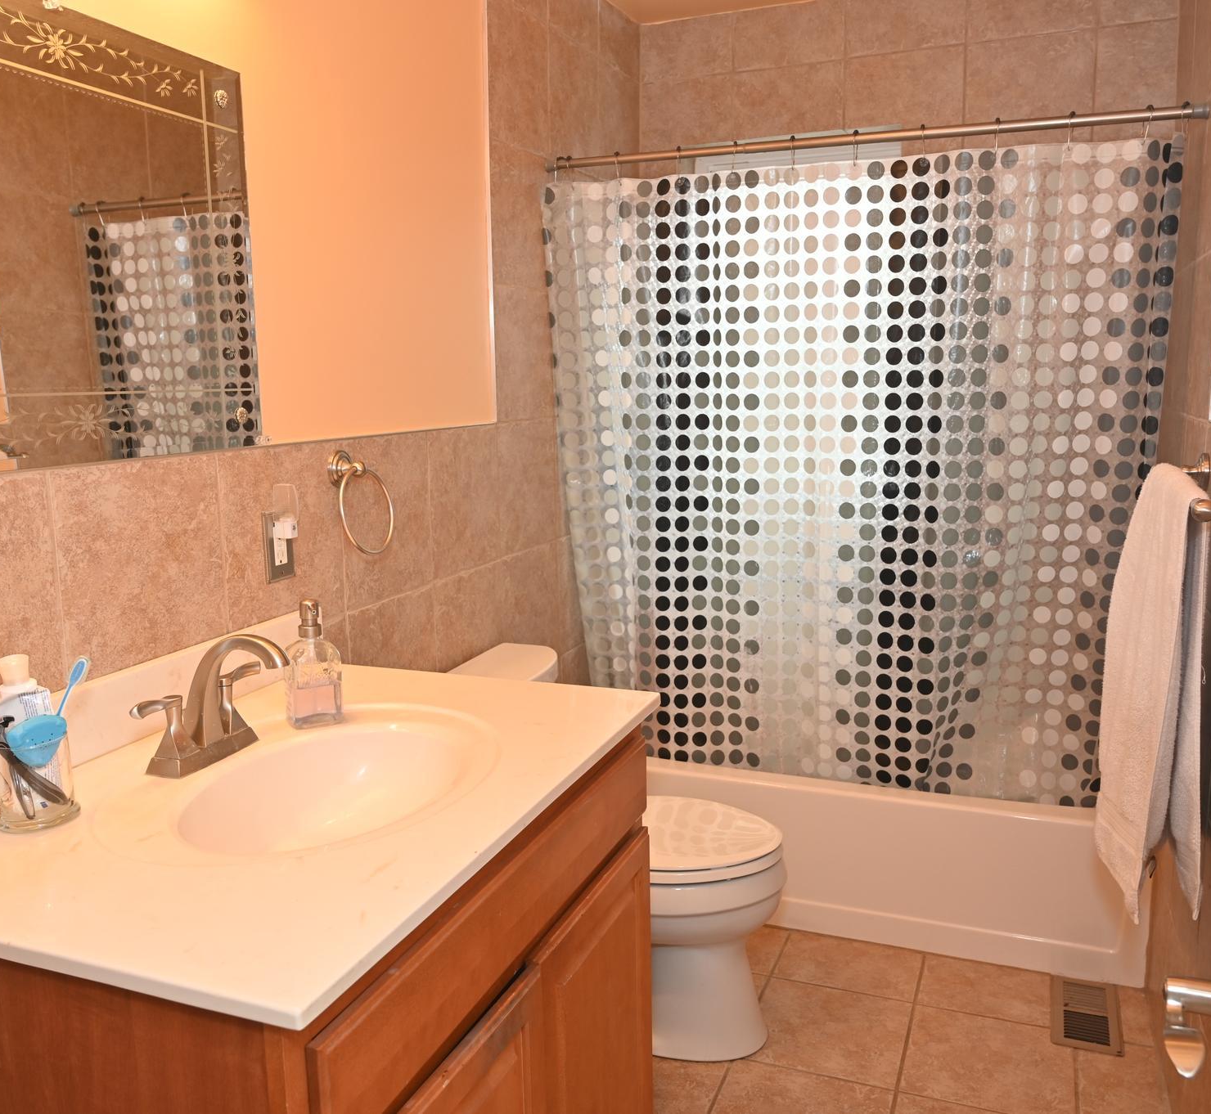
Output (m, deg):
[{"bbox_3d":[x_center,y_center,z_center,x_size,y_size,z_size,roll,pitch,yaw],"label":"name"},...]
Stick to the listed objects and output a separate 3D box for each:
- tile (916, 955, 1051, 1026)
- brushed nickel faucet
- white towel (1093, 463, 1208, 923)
[{"bbox_3d":[0.897,1.009,2.594,0.325,0.010,0.247,3,10,21],"label":"tile"},{"bbox_3d":[-0.483,0.185,1.459,0.175,0.172,0.249,3,10,21],"label":"brushed nickel faucet"},{"bbox_3d":[0.896,0.206,1.819,0.131,0.683,0.376,3,10,21],"label":"white towel"}]

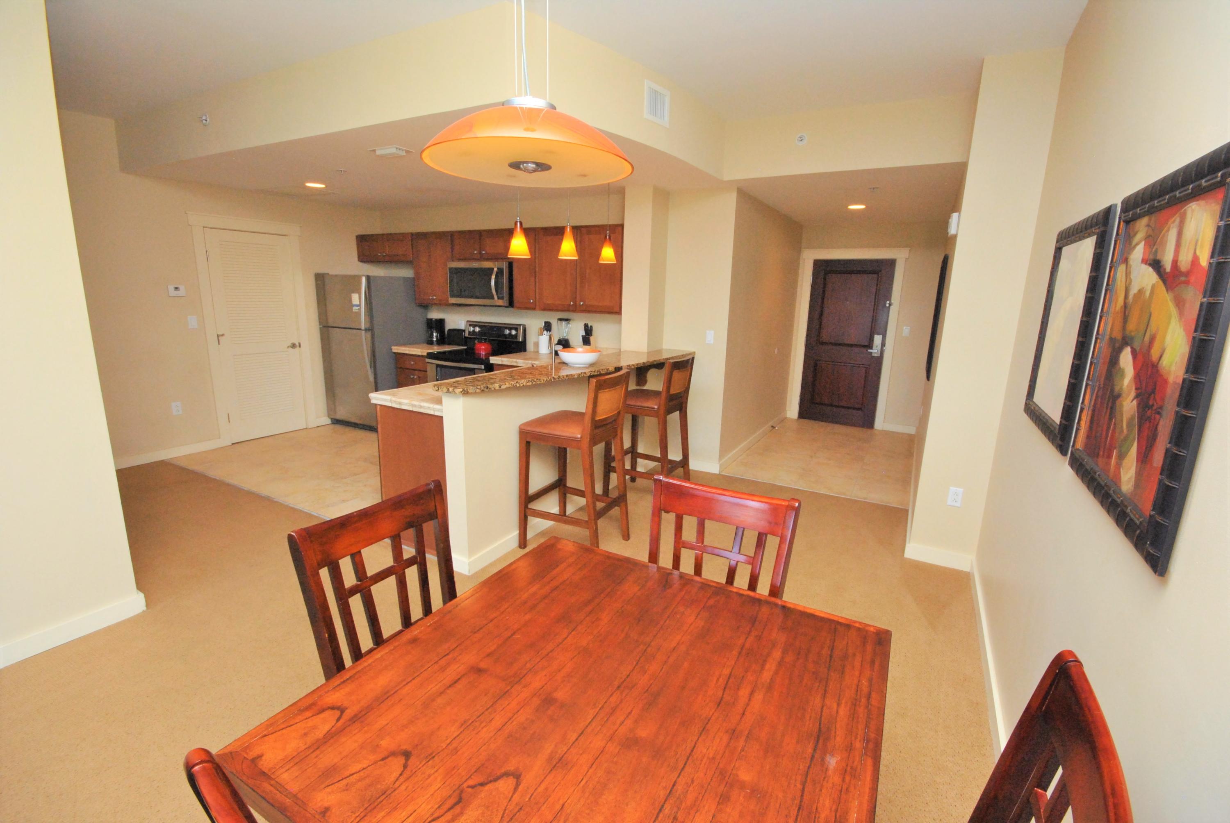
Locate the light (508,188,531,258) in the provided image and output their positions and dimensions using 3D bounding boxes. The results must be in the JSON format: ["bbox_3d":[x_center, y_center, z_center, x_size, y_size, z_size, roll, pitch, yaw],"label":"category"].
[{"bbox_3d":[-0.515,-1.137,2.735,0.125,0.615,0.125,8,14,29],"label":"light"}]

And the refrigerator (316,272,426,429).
[{"bbox_3d":[-2.746,-0.689,5.898,0.827,1.694,0.797,7,13,26],"label":"refrigerator"}]

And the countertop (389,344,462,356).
[{"bbox_3d":[-2.082,-0.706,5.816,0.508,0.050,0.628,7,13,26],"label":"countertop"}]

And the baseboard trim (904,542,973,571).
[{"bbox_3d":[1.875,0.841,2.974,0.324,0.098,0.017,8,14,29],"label":"baseboard trim"}]

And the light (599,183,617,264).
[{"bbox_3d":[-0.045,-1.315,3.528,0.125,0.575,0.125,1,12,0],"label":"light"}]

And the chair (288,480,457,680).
[{"bbox_3d":[-0.399,0.723,1.272,0.558,0.942,0.458,8,14,29],"label":"chair"}]

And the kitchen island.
[{"bbox_3d":[-0.384,0.147,3.790,1.007,1.026,2.471,8,14,29],"label":"kitchen island"}]

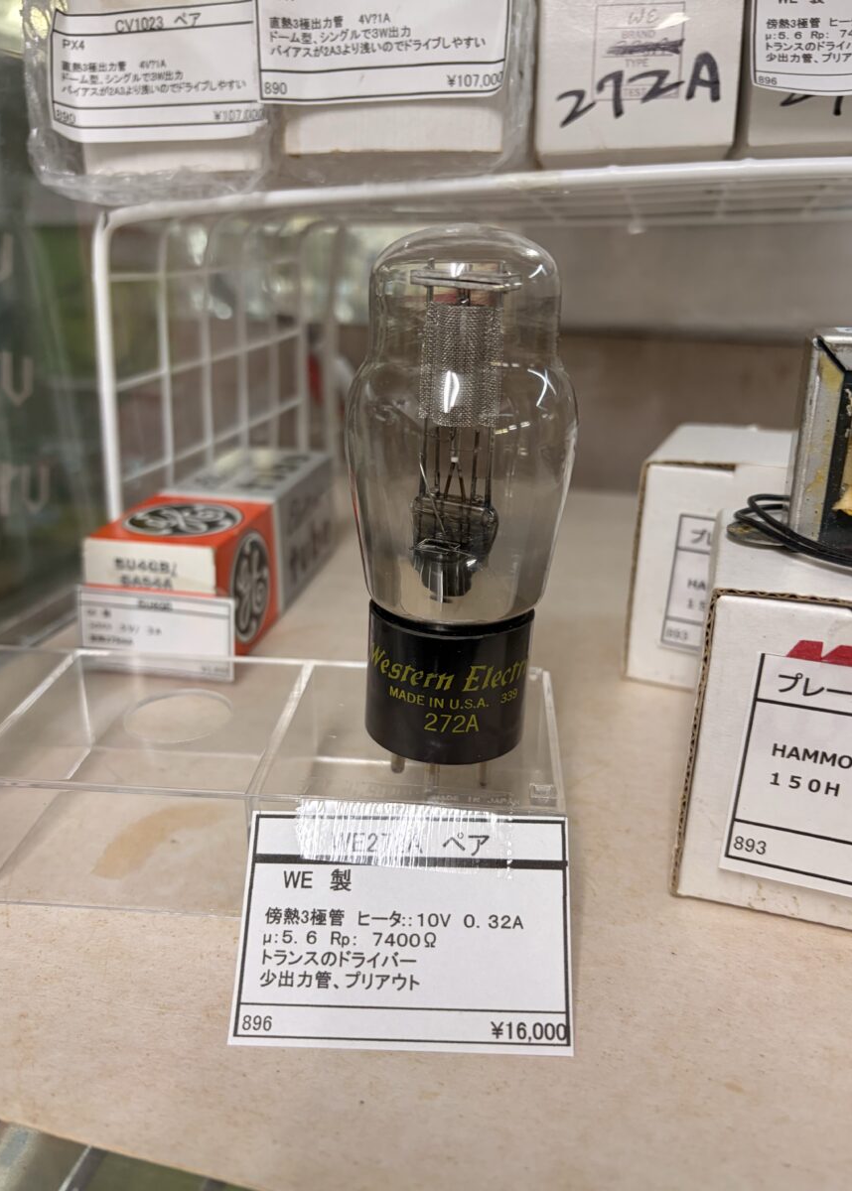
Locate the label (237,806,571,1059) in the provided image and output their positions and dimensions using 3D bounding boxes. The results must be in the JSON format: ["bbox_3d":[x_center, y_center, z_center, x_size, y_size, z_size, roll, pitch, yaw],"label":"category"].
[{"bbox_3d":[-0.004,0.060,0.161,0.059,0.002,0.040,1,63,2],"label":"label"}]

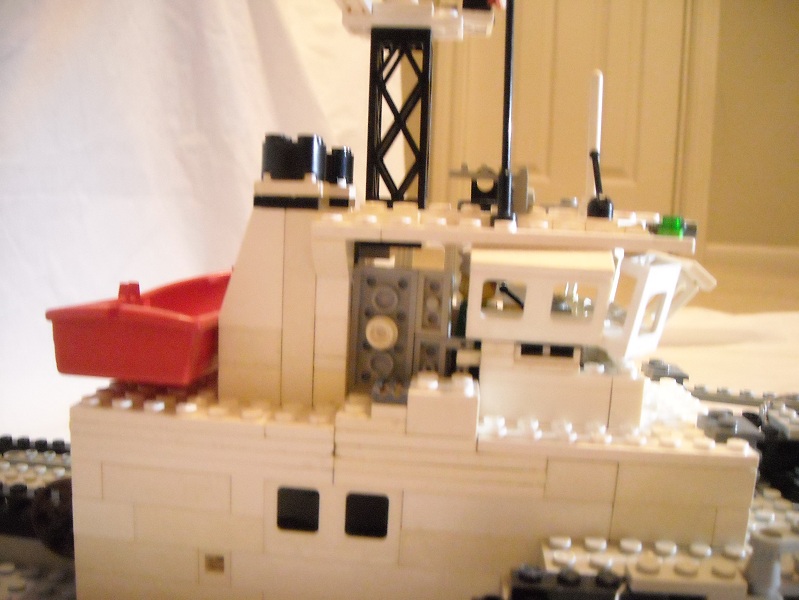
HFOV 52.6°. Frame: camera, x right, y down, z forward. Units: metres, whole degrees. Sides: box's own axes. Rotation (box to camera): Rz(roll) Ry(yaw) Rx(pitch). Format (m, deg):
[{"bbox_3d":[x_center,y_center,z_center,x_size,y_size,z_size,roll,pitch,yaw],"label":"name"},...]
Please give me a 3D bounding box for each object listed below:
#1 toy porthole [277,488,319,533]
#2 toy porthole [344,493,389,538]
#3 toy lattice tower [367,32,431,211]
[{"bbox_3d":[-0.024,0.049,0.189,0.010,0.011,0.004,3,7,4],"label":"toy porthole"},{"bbox_3d":[-0.007,0.050,0.188,0.010,0.011,0.004,3,7,4],"label":"toy porthole"},{"bbox_3d":[0.000,-0.049,0.225,0.016,0.048,0.016,3,7,4],"label":"toy lattice tower"}]

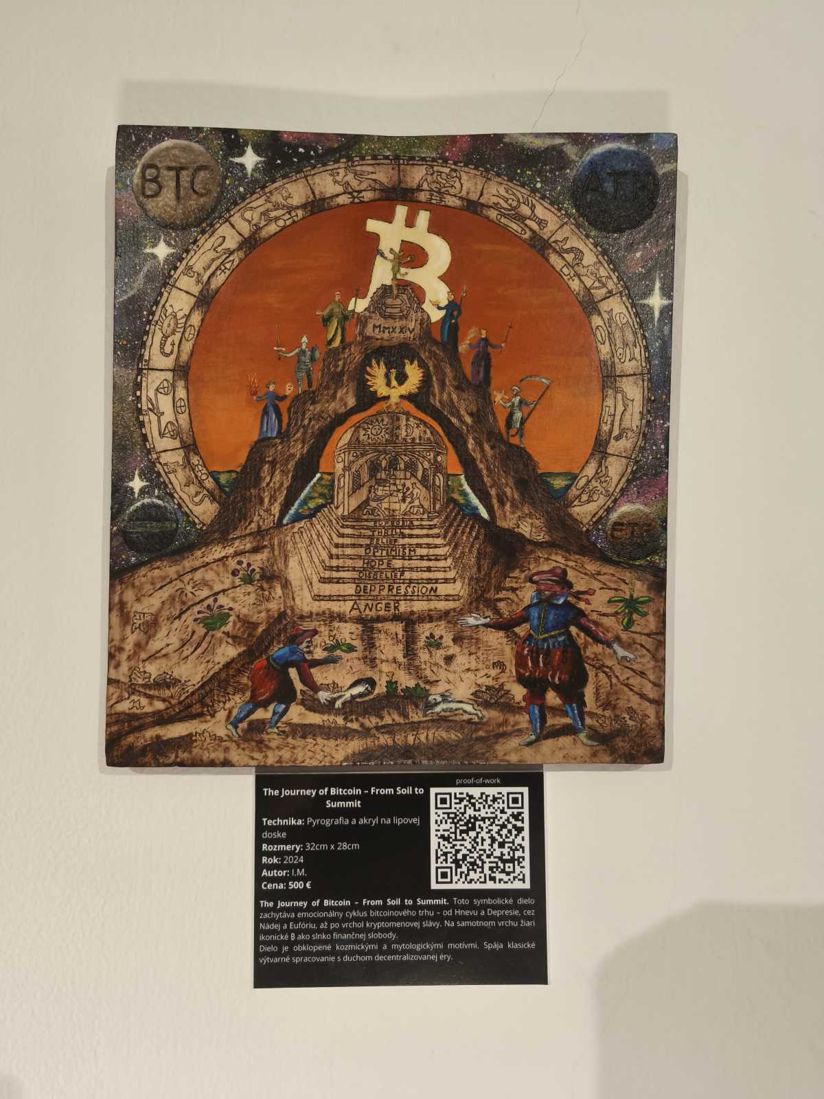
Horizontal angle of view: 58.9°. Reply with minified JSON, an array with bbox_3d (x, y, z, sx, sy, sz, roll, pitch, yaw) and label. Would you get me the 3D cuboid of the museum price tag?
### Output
[{"bbox_3d":[-0.006,0.168,0.372,0.148,0.105,0.003,0,-5,-1],"label":"museum price tag"}]

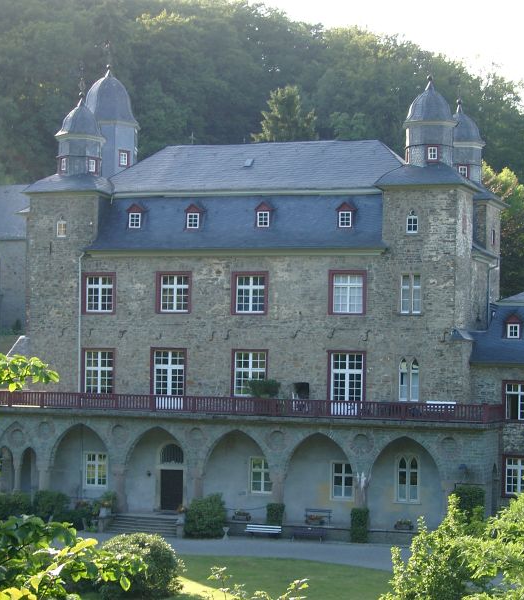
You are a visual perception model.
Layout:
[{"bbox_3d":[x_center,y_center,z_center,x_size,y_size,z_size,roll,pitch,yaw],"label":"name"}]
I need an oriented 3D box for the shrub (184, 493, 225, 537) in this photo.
[{"bbox_3d":[-3.096,11.740,80.646,2.100,2.427,1.900,0,-1,19],"label":"shrub"}]

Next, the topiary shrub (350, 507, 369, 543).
[{"bbox_3d":[5.140,11.922,78.120,0.800,1.867,0.700,0,-1,19],"label":"topiary shrub"}]

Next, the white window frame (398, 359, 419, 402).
[{"bbox_3d":[7.445,4.077,74.908,1.036,2.175,0.150,0,-2,19],"label":"white window frame"}]

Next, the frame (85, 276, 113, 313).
[{"bbox_3d":[-8.840,-0.306,80.713,1.622,2.009,0.150,0,-2,19],"label":"frame"}]

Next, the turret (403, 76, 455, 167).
[{"bbox_3d":[8.727,-9.247,76.835,2.750,4.798,2.750,0,-2,19],"label":"turret"}]

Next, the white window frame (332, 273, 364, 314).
[{"bbox_3d":[4.425,-0.316,76.096,1.623,2.043,0.150,0,-2,19],"label":"white window frame"}]

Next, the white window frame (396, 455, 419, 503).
[{"bbox_3d":[7.776,9.557,78.972,1.177,2.504,0.150,0,-1,17],"label":"white window frame"}]

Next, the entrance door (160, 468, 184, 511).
[{"bbox_3d":[-4.809,10.153,79.038,1.271,2.183,0.150,0,-2,19],"label":"entrance door"}]

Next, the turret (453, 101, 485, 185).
[{"bbox_3d":[12.145,-9.747,90.958,3.167,5.304,3.167,0,-1,19],"label":"turret"}]

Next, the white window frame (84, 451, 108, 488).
[{"bbox_3d":[-9.418,9.731,84.296,1.390,1.962,0.150,0,-1,17],"label":"white window frame"}]

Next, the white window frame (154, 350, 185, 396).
[{"bbox_3d":[-5.205,4.438,83.090,1.781,3.143,0.150,0,-1,17],"label":"white window frame"}]

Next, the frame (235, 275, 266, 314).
[{"bbox_3d":[-0.618,-0.268,77.850,1.649,1.990,0.150,0,-2,19],"label":"frame"}]

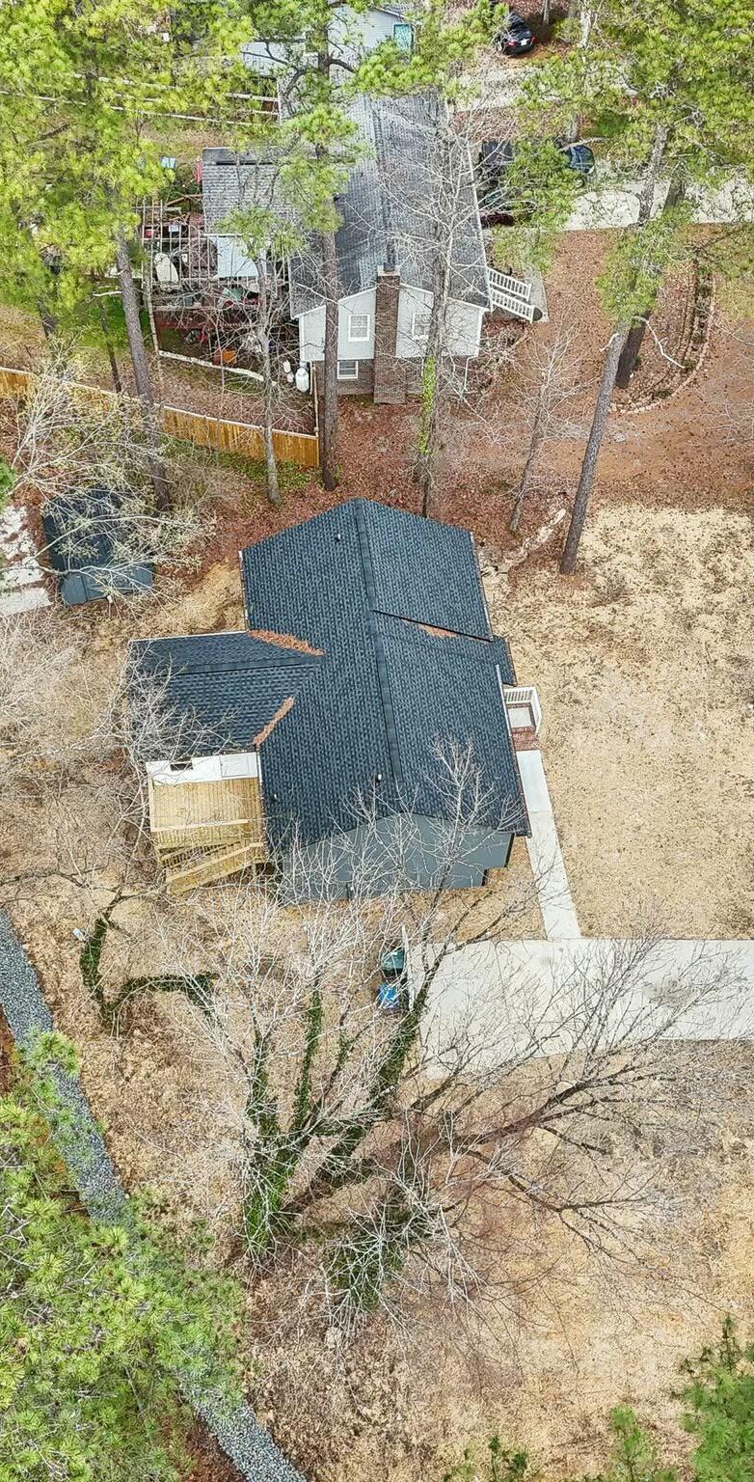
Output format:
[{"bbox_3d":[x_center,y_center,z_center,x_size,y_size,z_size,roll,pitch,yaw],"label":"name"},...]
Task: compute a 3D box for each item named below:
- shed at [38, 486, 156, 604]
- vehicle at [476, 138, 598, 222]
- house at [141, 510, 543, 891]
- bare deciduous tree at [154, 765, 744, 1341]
[{"bbox_3d":[-11.134,-7.841,55.186,3.800,3.100,3.600,-11,61,-6],"label":"shed"},{"bbox_3d":[7.970,-28.681,67.515,5.700,1.850,2.000,-2,60,-2],"label":"vehicle"},{"bbox_3d":[-2.053,-1.360,49.093,13.200,6.900,13.100,-6,60,-4],"label":"house"},{"bbox_3d":[1.920,9.313,39.383,14.500,13.500,13.300,1,60,0],"label":"bare deciduous tree"}]

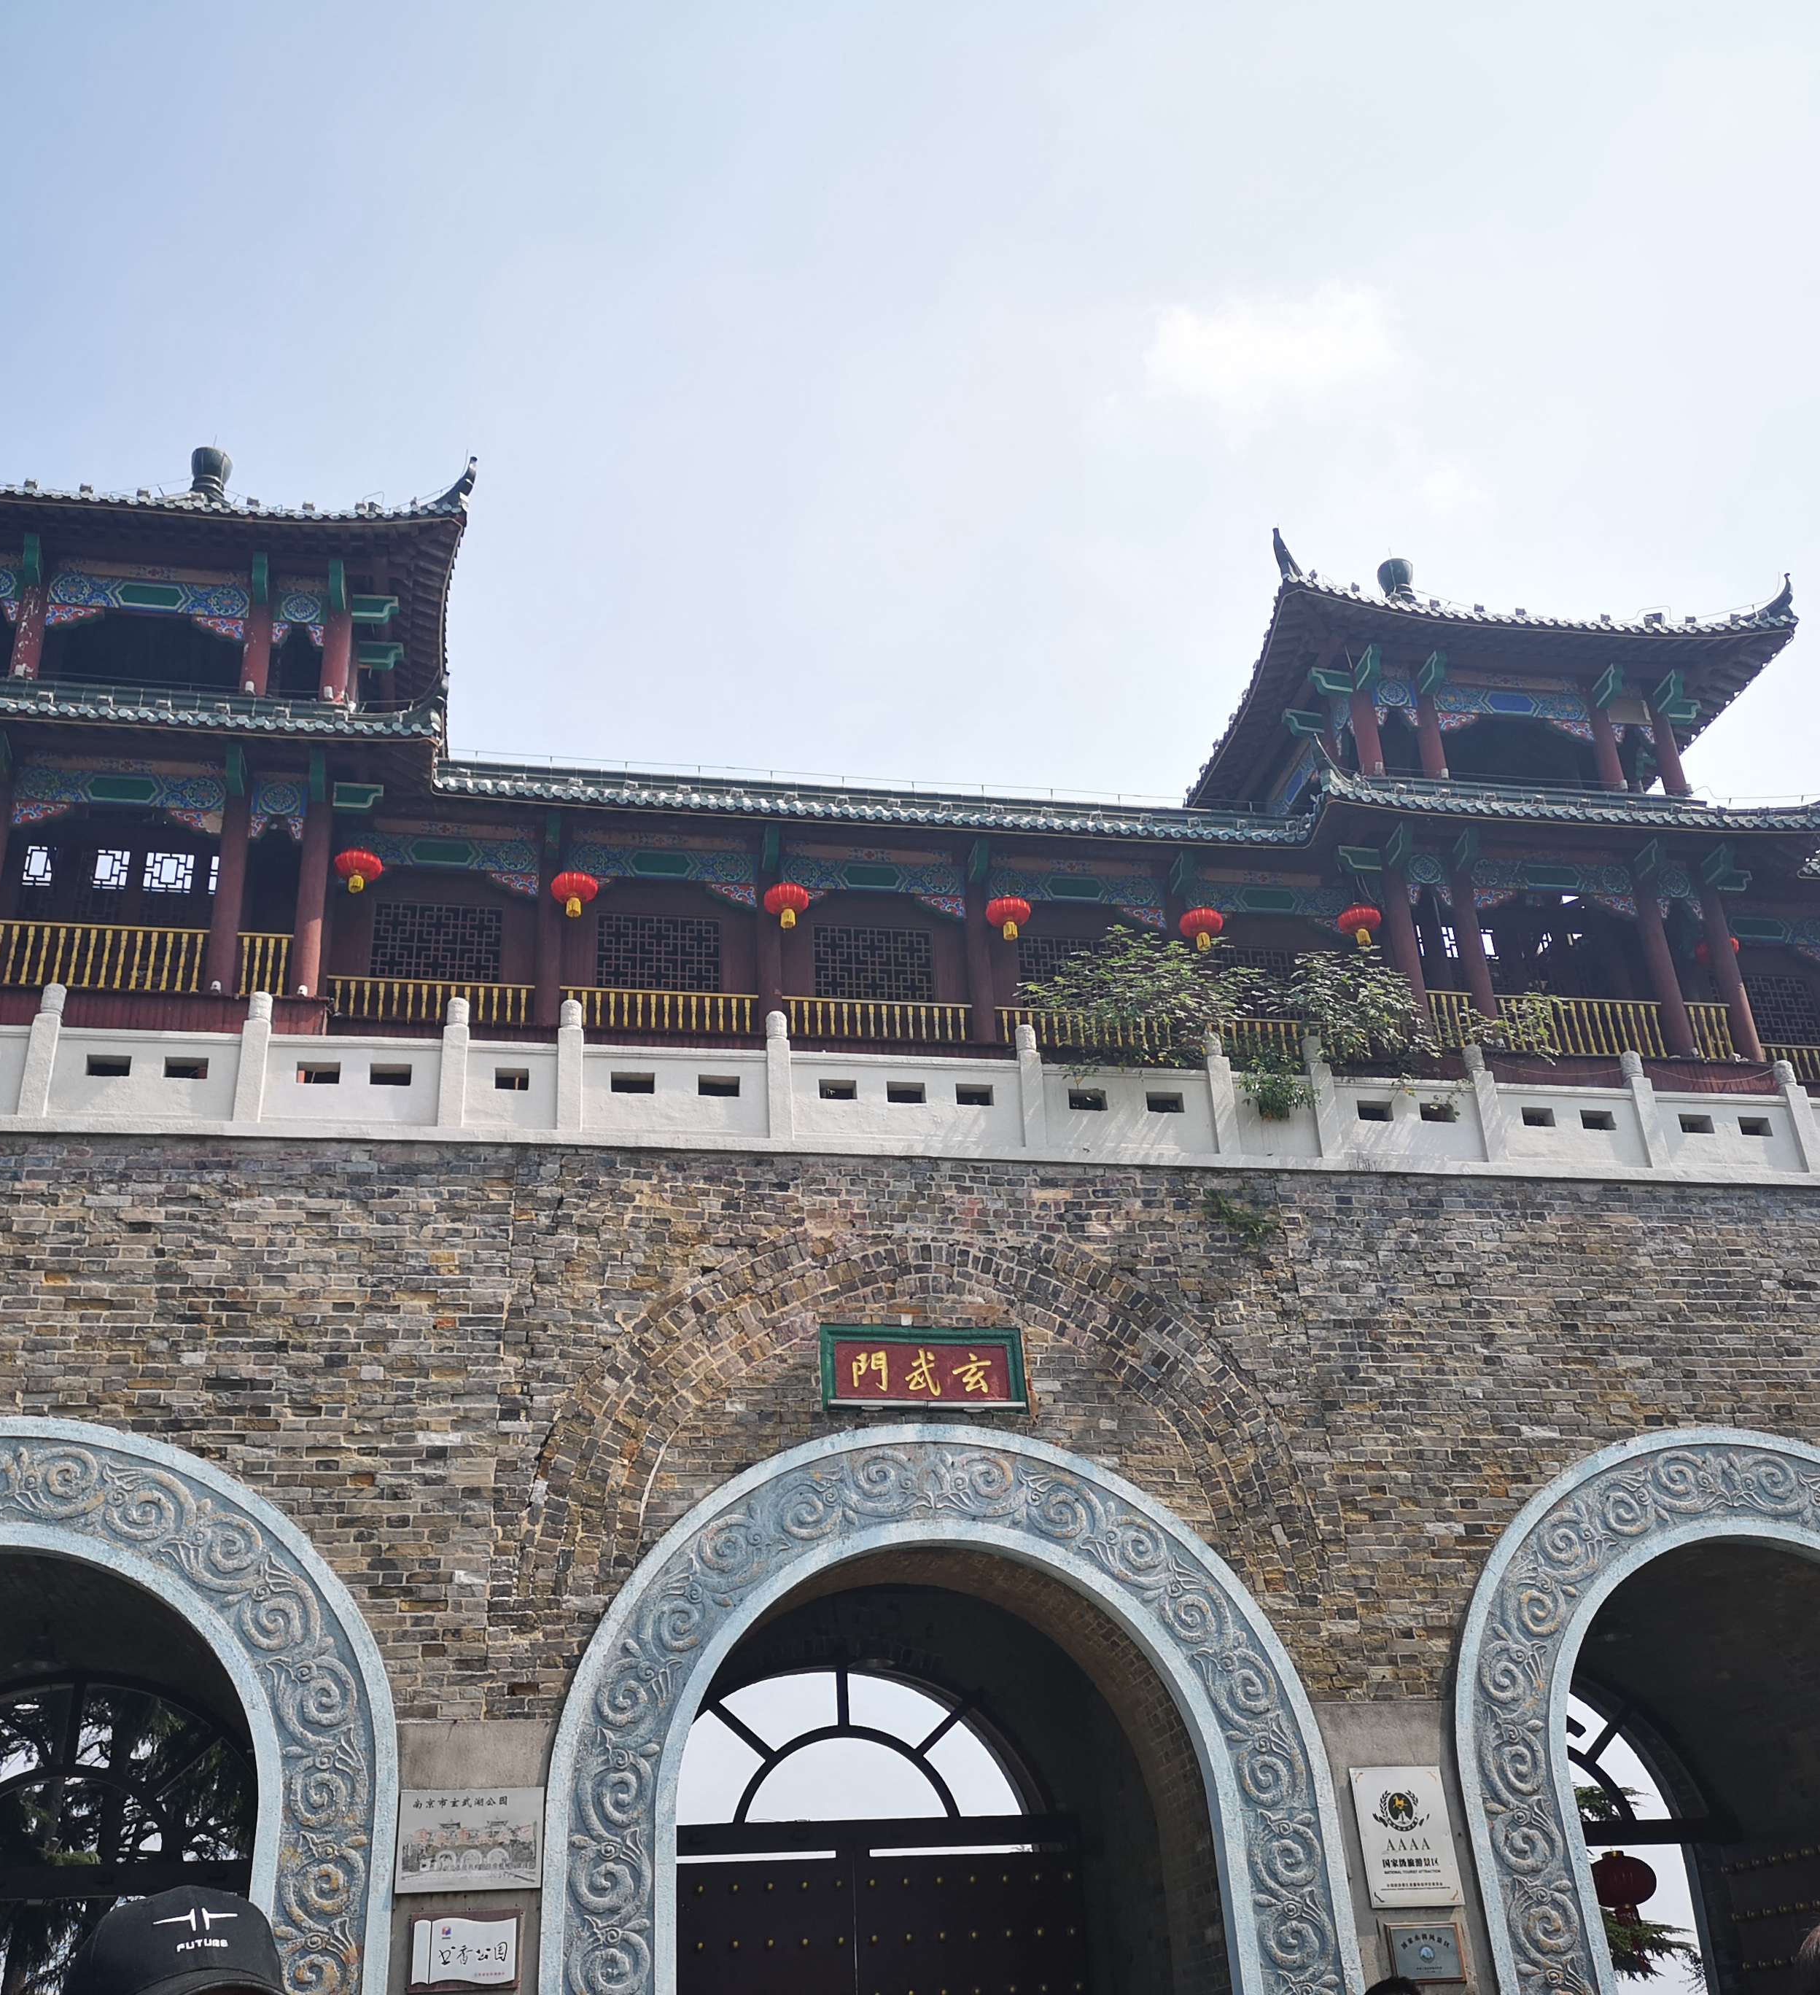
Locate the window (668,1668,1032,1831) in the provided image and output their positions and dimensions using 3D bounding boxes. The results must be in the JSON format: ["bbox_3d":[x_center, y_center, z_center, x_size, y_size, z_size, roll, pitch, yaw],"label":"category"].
[{"bbox_3d":[-0.667,8.383,23.249,3.919,1.695,0.150,3,-30,-11],"label":"window"}]

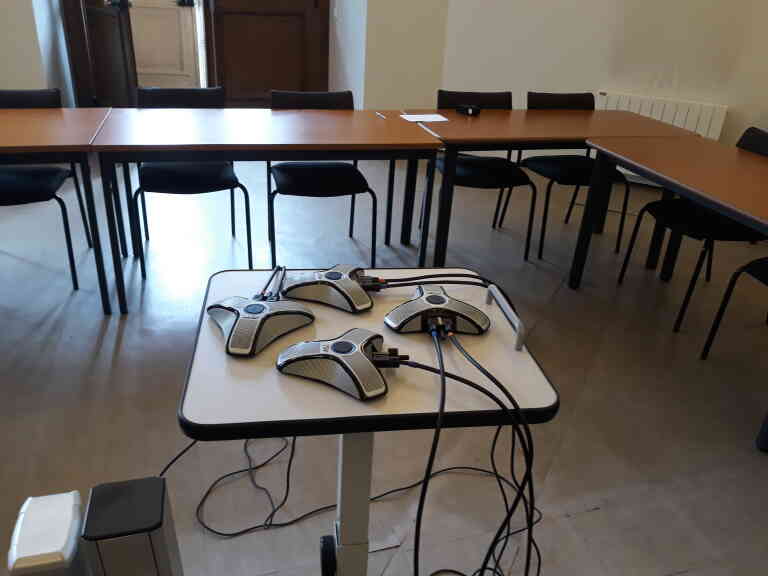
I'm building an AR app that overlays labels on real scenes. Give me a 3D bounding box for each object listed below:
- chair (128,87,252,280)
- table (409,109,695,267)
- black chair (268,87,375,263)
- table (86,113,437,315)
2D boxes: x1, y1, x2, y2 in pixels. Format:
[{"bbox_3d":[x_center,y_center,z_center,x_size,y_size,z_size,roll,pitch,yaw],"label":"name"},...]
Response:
[{"bbox_3d":[-0.968,-0.538,2.987,0.539,0.811,0.564,-3,28,-14],"label":"chair"},{"bbox_3d":[0.834,-0.519,3.257,1.379,0.746,0.620,-4,28,-15],"label":"table"},{"bbox_3d":[-0.334,-0.552,3.097,0.539,0.811,0.564,-3,28,-14],"label":"black chair"},{"bbox_3d":[-0.525,-0.401,2.851,1.396,0.746,0.671,-4,28,-15],"label":"table"}]

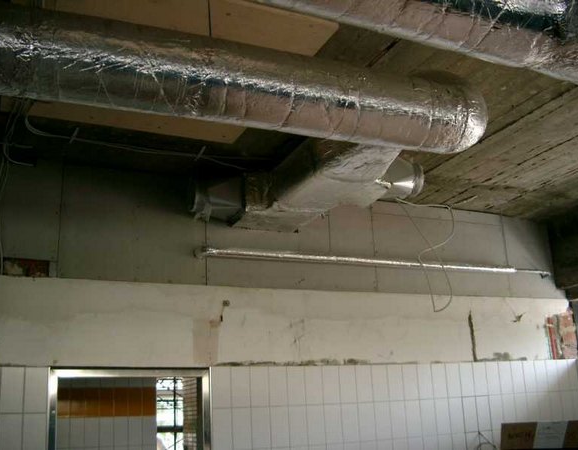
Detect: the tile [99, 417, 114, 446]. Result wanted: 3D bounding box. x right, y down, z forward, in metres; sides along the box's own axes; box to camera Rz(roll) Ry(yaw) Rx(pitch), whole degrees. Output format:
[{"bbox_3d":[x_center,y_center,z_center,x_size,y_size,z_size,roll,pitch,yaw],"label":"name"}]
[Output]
[{"bbox_3d":[-1.579,1.790,5.547,0.125,0.250,0.010,5,-17,-24],"label":"tile"}]

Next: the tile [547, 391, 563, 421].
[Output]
[{"bbox_3d":[2.059,1.398,4.921,0.119,0.244,0.010,5,-18,-24],"label":"tile"}]

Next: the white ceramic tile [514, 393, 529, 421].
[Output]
[{"bbox_3d":[1.731,1.375,4.759,0.119,0.244,0.010,5,-18,-24],"label":"white ceramic tile"}]

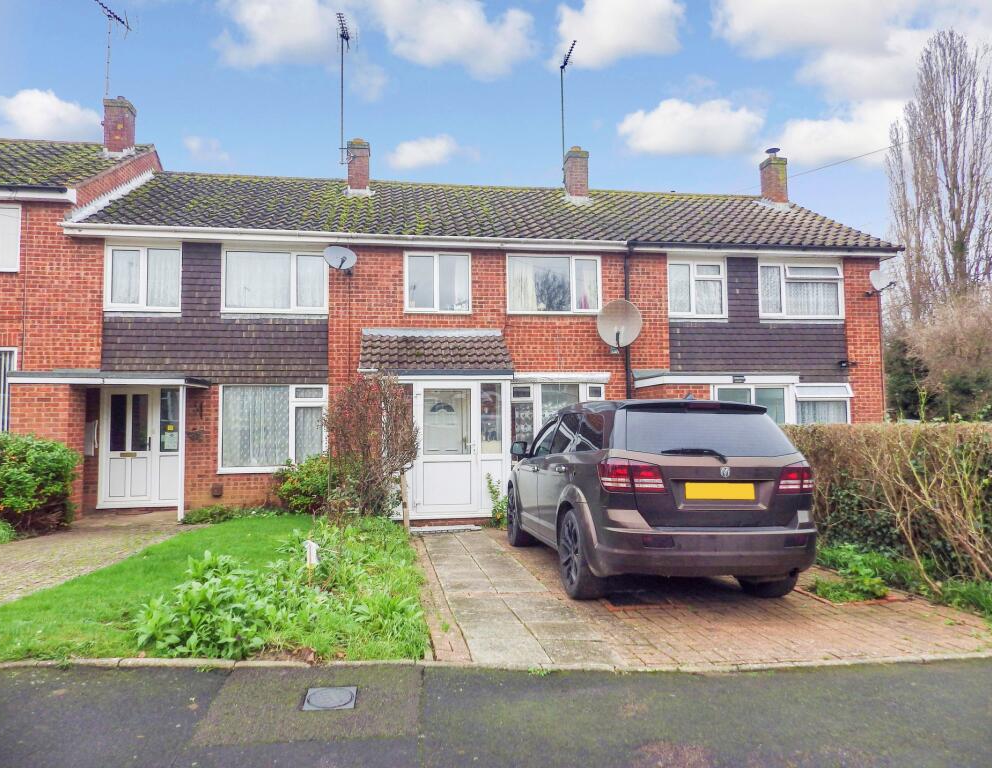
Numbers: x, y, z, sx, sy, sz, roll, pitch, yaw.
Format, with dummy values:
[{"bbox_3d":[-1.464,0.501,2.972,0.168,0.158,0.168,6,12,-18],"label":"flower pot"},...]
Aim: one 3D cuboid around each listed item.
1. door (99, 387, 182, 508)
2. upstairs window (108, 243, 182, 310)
[{"bbox_3d":[-5.997,1.065,10.992,1.290,2.040,0.100,0,-3,-8],"label":"door"},{"bbox_3d":[-6.014,-1.807,11.117,1.210,1.140,0.100,0,-3,-8],"label":"upstairs window"}]

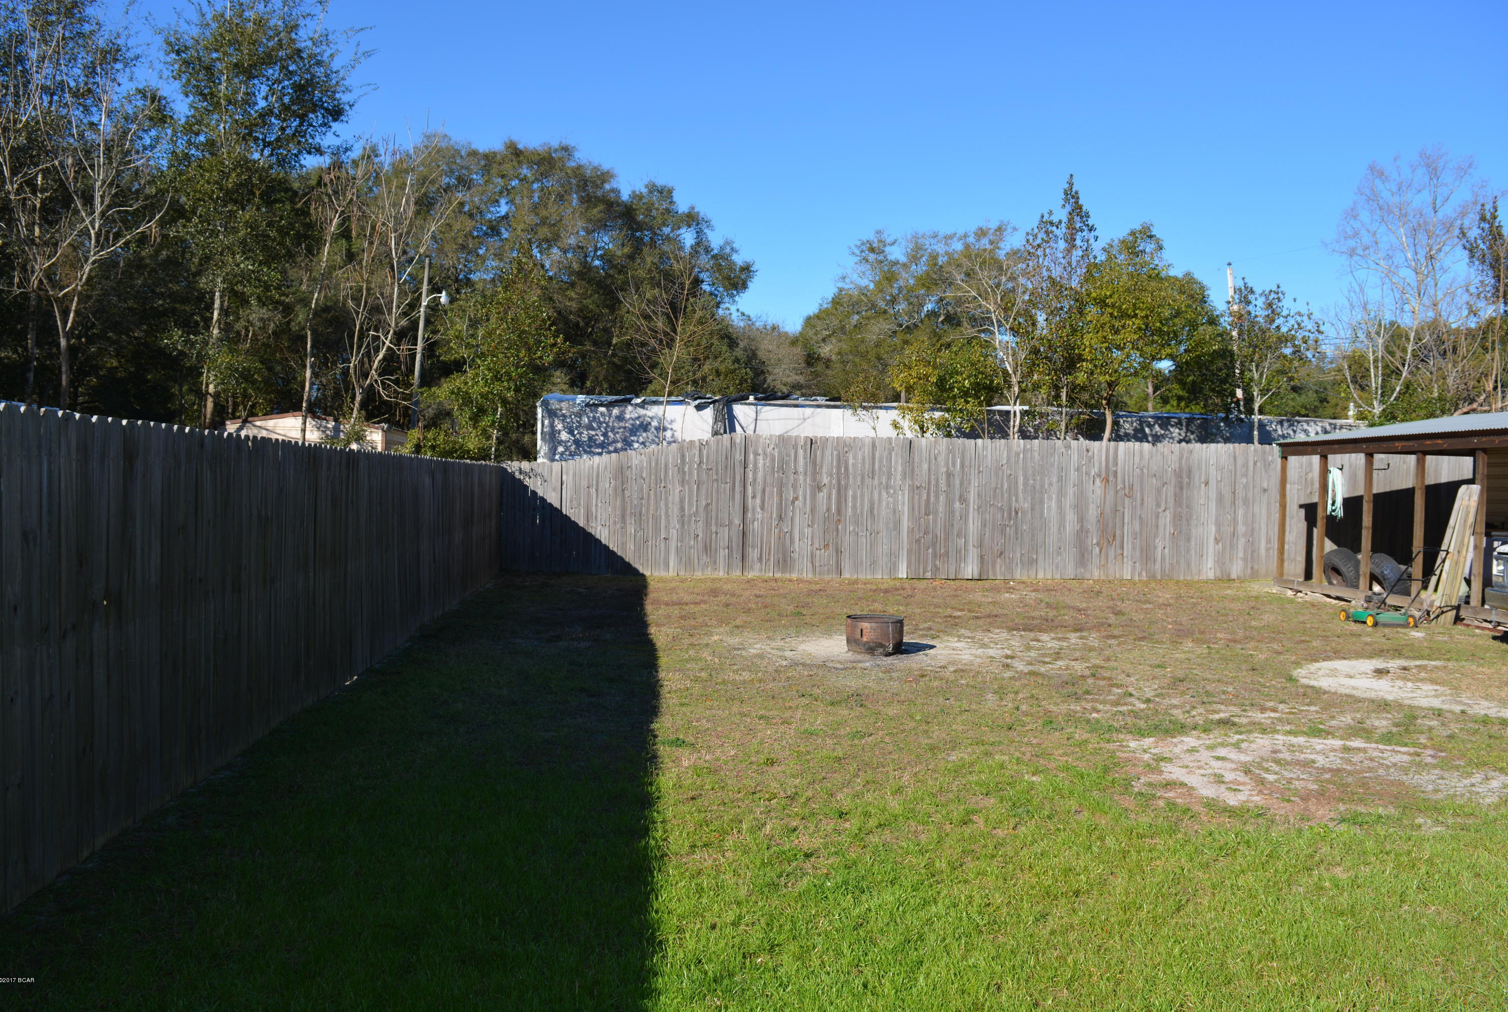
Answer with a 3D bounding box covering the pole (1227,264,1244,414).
[{"bbox_3d":[17.714,-3.903,41.395,0.280,9.840,0.280,-5,1,0],"label":"pole"}]

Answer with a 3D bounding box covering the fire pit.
[{"bbox_3d":[1.159,1.225,10.850,0.545,0.320,0.545,1,1,0],"label":"fire pit"}]

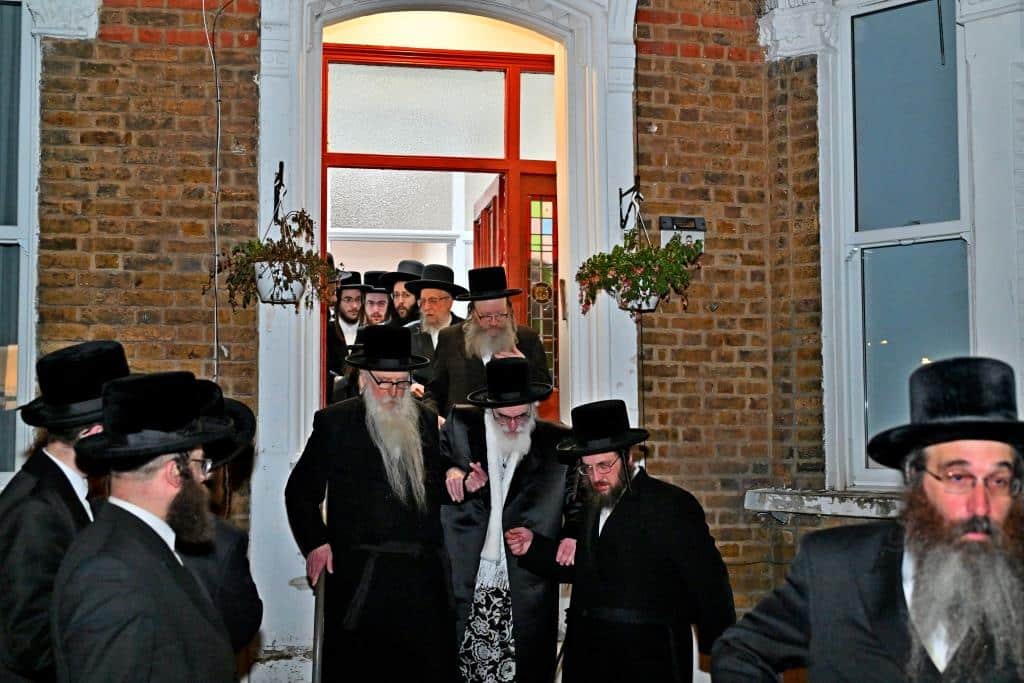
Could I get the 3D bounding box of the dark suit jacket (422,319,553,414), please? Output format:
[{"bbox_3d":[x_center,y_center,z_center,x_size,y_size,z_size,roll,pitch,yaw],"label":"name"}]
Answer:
[{"bbox_3d":[-0.109,0.493,5.517,0.580,1.160,0.360,0,-3,-3],"label":"dark suit jacket"}]

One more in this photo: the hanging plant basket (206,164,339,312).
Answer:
[{"bbox_3d":[-0.999,-0.430,5.104,0.510,0.580,0.450,0,-3,-10],"label":"hanging plant basket"}]

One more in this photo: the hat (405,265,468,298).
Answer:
[{"bbox_3d":[-0.377,-0.299,6.100,0.325,0.140,0.360,3,-9,25],"label":"hat"}]

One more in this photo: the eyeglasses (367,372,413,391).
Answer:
[{"bbox_3d":[-0.470,0.151,4.620,0.140,0.045,0.140,1,13,-25],"label":"eyeglasses"}]

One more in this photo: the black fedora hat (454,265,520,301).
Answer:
[{"bbox_3d":[-0.102,-0.259,5.550,0.305,0.140,0.335,-7,4,0],"label":"black fedora hat"}]

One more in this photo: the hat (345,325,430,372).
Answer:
[{"bbox_3d":[-0.473,0.030,4.650,0.325,0.140,0.360,1,14,-25],"label":"hat"}]

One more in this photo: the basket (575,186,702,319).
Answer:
[{"bbox_3d":[0.556,-0.400,5.377,0.490,0.560,0.450,0,-3,-10],"label":"basket"}]

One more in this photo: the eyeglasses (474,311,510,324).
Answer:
[{"bbox_3d":[-0.088,-0.112,5.500,0.140,0.042,0.140,-3,9,0],"label":"eyeglasses"}]

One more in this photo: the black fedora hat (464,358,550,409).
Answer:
[{"bbox_3d":[-0.009,0.157,4.670,0.330,0.140,0.360,-6,15,-6],"label":"black fedora hat"}]

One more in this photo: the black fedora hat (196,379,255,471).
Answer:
[{"bbox_3d":[-0.836,0.217,3.200,0.330,0.140,0.360,-2,14,27],"label":"black fedora hat"}]

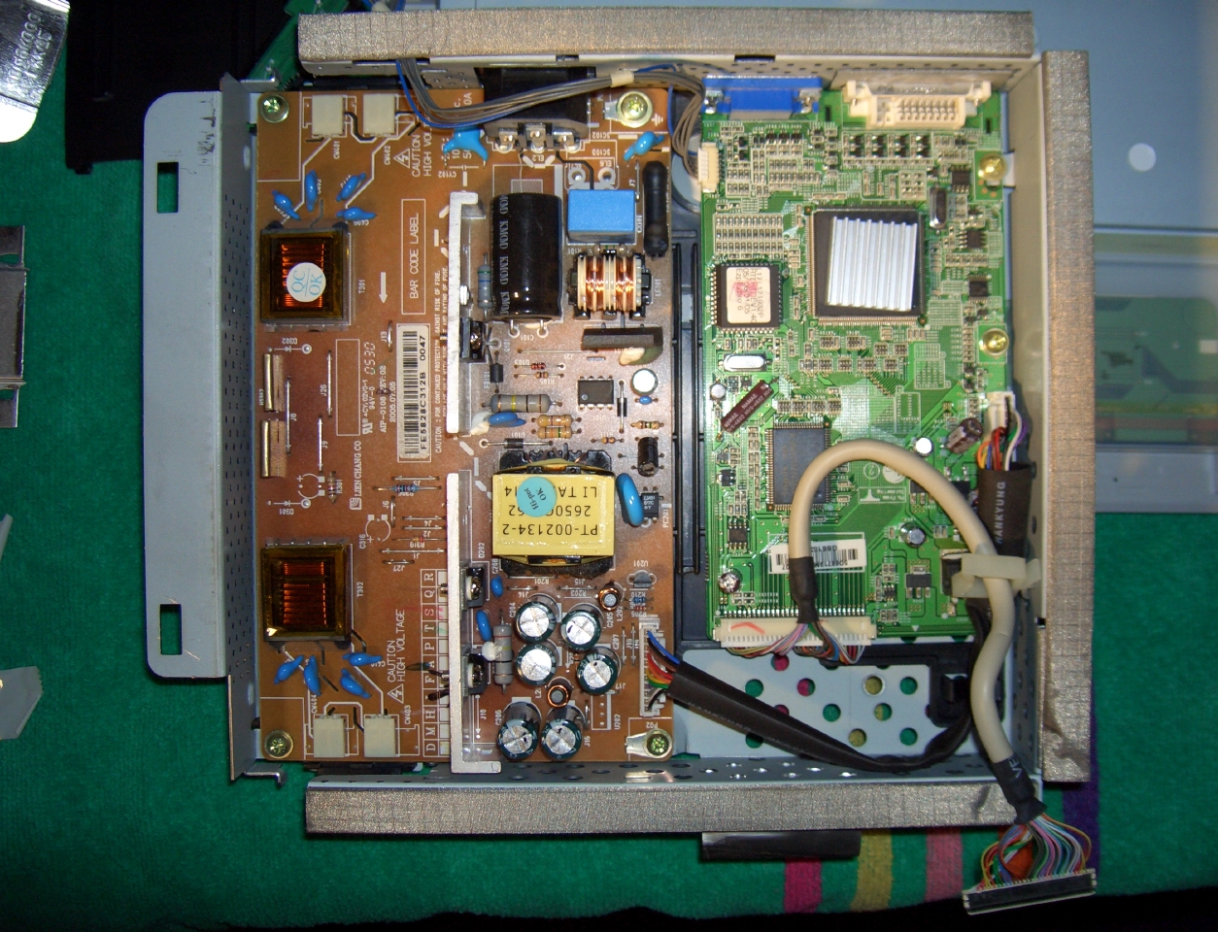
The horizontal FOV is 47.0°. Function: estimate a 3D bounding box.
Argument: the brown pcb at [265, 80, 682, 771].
[{"bbox_3d":[-0.038,-0.011,0.360,0.111,0.028,0.178,0,90,1],"label":"brown pcb"}]

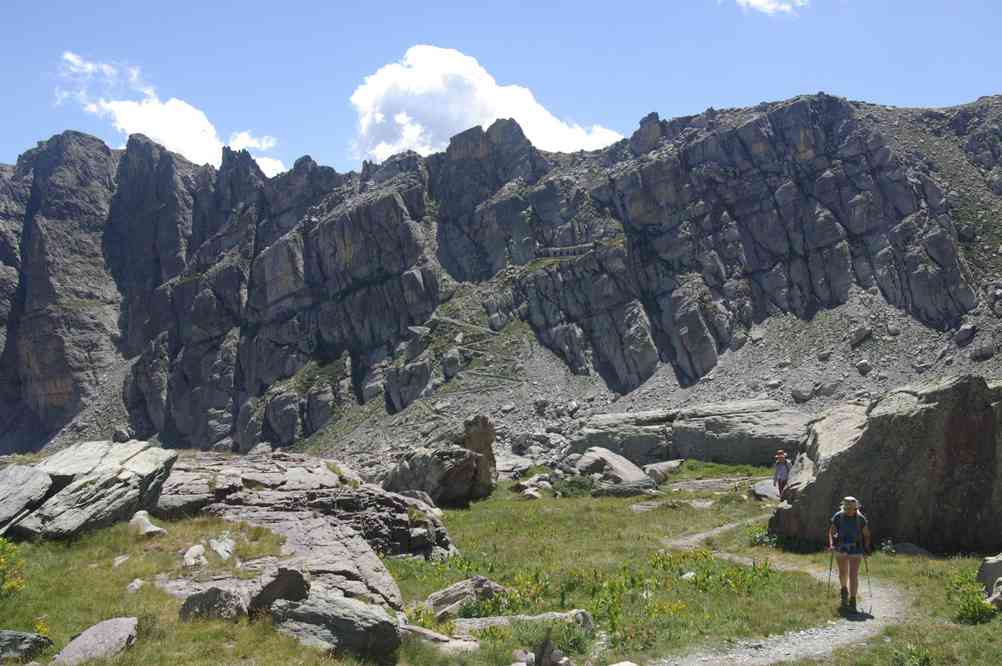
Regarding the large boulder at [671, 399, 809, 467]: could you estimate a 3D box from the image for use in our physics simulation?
[{"bbox_3d":[12.305,5.189,60.000,7.000,3.200,4.800,-1,-4,9],"label":"large boulder"}]

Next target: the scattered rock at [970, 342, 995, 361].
[{"bbox_3d":[76.278,2.931,185.000,3.400,2.800,3.000,0,-4,0],"label":"scattered rock"}]

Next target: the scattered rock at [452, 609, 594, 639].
[{"bbox_3d":[0.287,3.706,14.900,1.760,0.300,0.650,0,-4,-3],"label":"scattered rock"}]

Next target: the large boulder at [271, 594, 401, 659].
[{"bbox_3d":[-1.902,3.393,13.500,1.400,0.660,0.850,0,-4,-6],"label":"large boulder"}]

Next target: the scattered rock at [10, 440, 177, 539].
[{"bbox_3d":[-7.276,2.787,20.800,2.700,1.600,1.900,1,-4,-17],"label":"scattered rock"}]

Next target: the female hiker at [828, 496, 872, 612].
[{"bbox_3d":[5.073,3.217,17.000,0.600,1.660,0.500,-1,-4,13],"label":"female hiker"}]

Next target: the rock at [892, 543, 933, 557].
[{"bbox_3d":[8.422,4.431,23.900,0.800,0.280,0.520,-1,-4,19],"label":"rock"}]

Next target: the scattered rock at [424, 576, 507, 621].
[{"bbox_3d":[-0.499,3.729,16.400,1.080,0.490,0.800,0,-4,6],"label":"scattered rock"}]

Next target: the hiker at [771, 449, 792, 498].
[{"bbox_3d":[9.368,4.742,39.000,0.600,1.680,0.480,-1,-4,22],"label":"hiker"}]

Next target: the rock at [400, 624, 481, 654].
[{"bbox_3d":[-0.755,3.701,14.100,0.940,0.270,0.550,0,-4,0],"label":"rock"}]

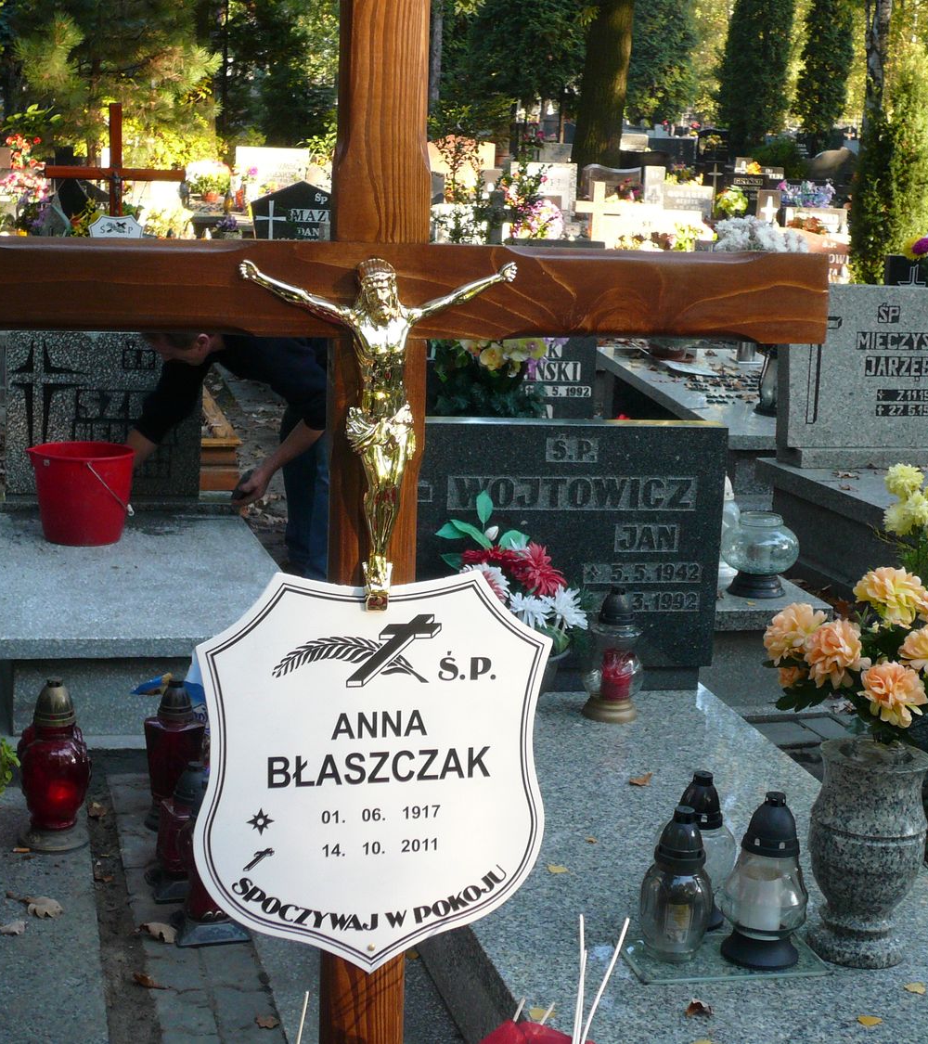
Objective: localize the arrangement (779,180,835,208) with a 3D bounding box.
[{"bbox_3d":[3.657,-3.494,21.000,0.630,0.297,0.380,0,11,-15],"label":"arrangement"}]

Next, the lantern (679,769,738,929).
[{"bbox_3d":[0.389,0.539,3.270,0.127,0.262,0.127,0,12,-15],"label":"lantern"}]

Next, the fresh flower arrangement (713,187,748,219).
[{"bbox_3d":[2.839,-3.402,21.000,0.380,0.344,0.380,0,11,-15],"label":"fresh flower arrangement"}]

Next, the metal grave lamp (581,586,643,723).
[{"bbox_3d":[0.339,0.289,4.402,0.132,0.292,0.132,3,12,-1],"label":"metal grave lamp"}]

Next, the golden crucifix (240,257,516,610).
[{"bbox_3d":[-0.070,-0.071,1.640,0.234,0.293,0.055,0,11,-13],"label":"golden crucifix"}]

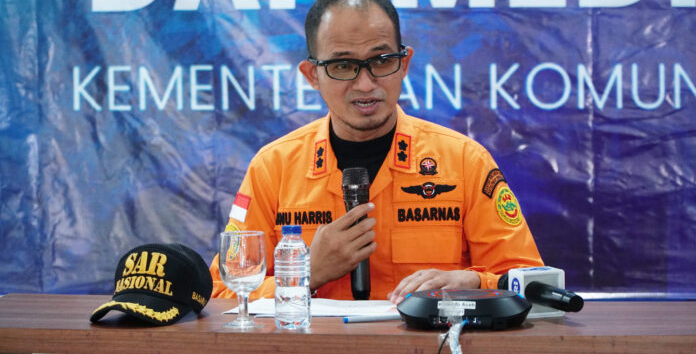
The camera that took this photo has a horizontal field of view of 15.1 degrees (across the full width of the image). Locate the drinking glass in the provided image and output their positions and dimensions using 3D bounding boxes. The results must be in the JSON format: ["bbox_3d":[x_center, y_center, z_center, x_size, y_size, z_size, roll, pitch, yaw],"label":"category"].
[{"bbox_3d":[-0.168,0.164,4.195,0.073,0.150,0.073,0,3,8],"label":"drinking glass"}]

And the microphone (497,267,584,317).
[{"bbox_3d":[0.317,0.191,4.310,0.070,0.072,0.255,-2,4,-24],"label":"microphone"}]

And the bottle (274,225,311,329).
[{"bbox_3d":[-0.087,0.159,4.170,0.058,0.163,0.058,0,3,0],"label":"bottle"}]

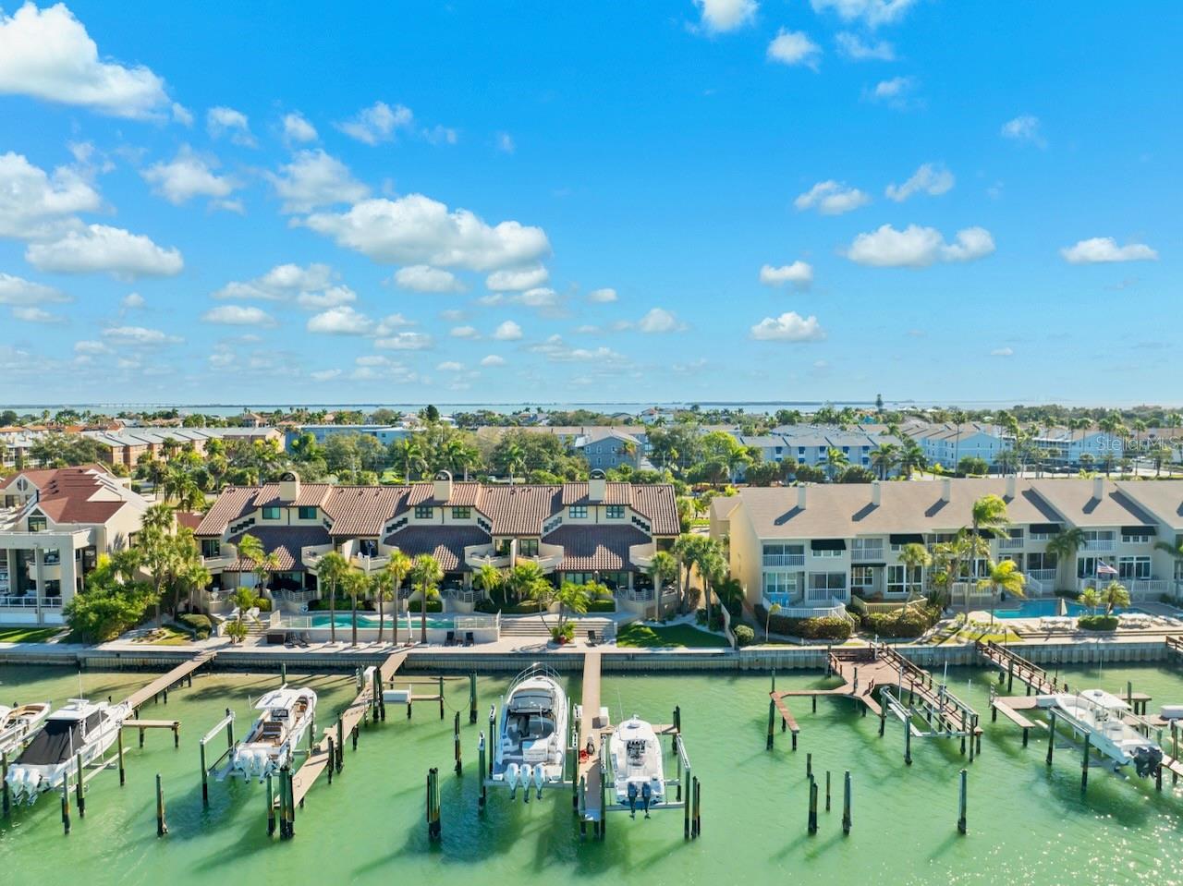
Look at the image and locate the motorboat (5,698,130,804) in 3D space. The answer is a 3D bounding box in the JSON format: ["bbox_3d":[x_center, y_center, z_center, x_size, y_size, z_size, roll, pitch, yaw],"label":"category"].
[{"bbox_3d":[-28.650,16.282,45.900,3.000,3.800,9.100,0,3,1],"label":"motorboat"}]

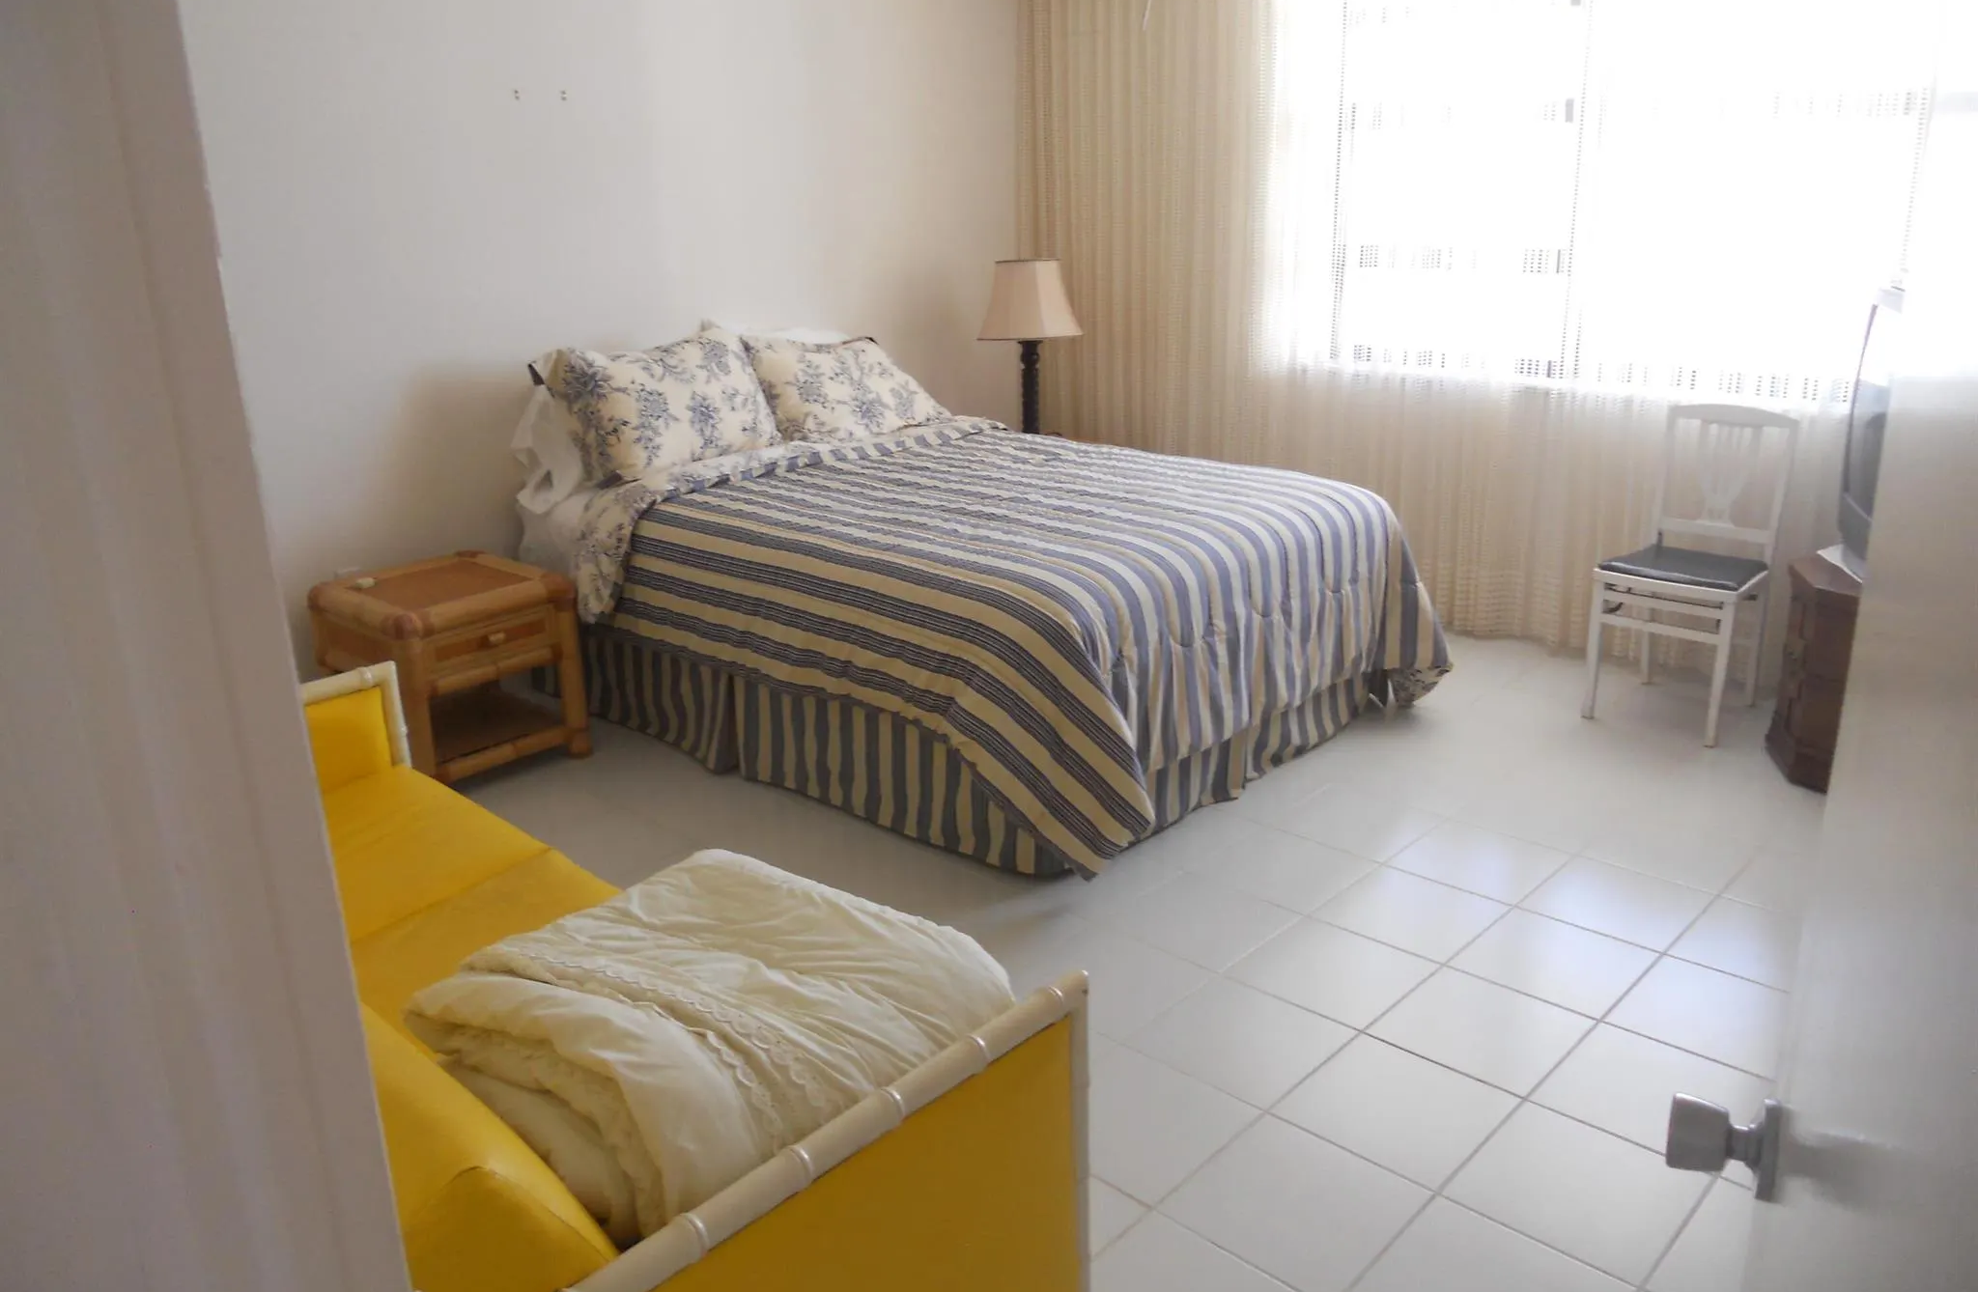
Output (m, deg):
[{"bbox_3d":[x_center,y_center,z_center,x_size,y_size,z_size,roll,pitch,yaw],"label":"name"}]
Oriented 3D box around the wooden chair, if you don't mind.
[{"bbox_3d":[1.983,-0.214,4.357,0.386,0.866,0.466,15,25,41],"label":"wooden chair"}]

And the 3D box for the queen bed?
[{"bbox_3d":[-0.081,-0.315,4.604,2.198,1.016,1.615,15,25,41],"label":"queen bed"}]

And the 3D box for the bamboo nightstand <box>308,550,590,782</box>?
[{"bbox_3d":[-1.525,0.071,4.403,0.483,0.496,0.493,15,25,41],"label":"bamboo nightstand"}]

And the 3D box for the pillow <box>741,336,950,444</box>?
[{"bbox_3d":[-0.501,-0.875,5.308,0.630,0.430,0.170,-20,-16,-44],"label":"pillow"}]

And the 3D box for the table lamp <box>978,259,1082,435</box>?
[{"bbox_3d":[0.158,-1.097,5.818,0.380,0.720,0.380,15,25,41],"label":"table lamp"}]

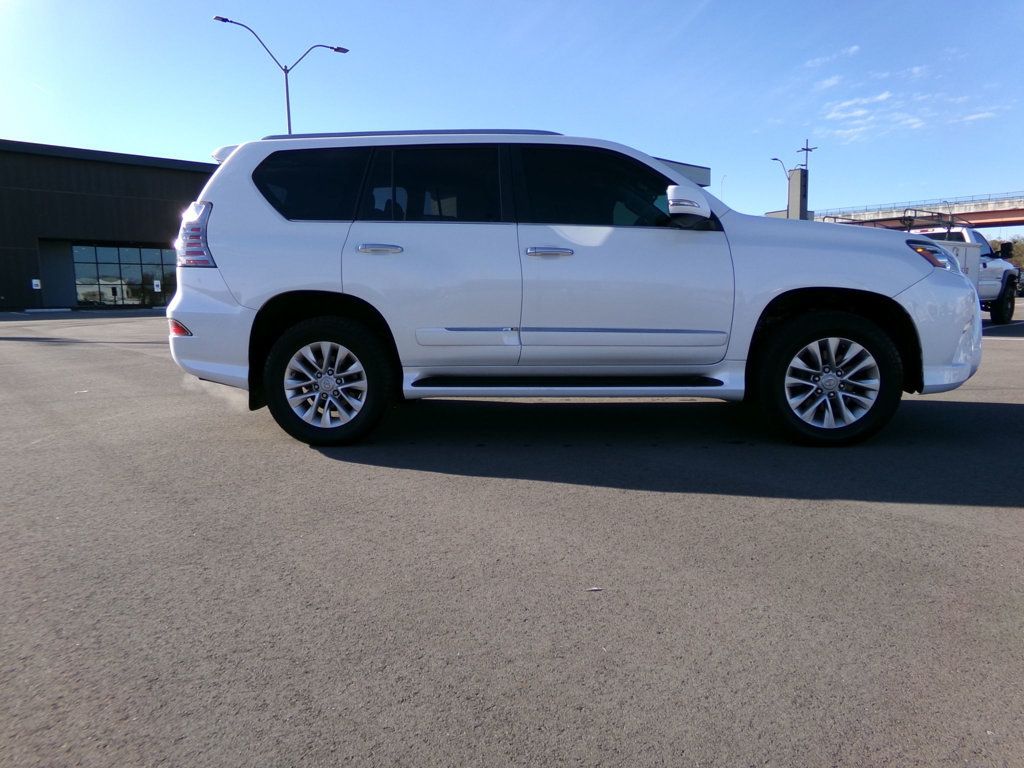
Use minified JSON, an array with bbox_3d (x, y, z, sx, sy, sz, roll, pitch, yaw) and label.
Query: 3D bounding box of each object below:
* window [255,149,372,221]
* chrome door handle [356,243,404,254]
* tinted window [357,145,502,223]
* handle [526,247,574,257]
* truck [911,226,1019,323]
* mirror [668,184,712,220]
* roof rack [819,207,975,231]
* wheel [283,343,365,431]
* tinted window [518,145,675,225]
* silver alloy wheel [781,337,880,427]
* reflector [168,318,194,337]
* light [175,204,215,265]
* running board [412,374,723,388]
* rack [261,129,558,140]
[{"bbox_3d":[-1.131,-1.126,4.015,0.683,0.435,0.060,0,-10,5],"label":"window"},{"bbox_3d":[-0.714,-0.739,3.887,0.251,0.054,0.055,0,8,5],"label":"chrome door handle"},{"bbox_3d":[-0.458,-1.119,3.981,0.820,0.450,0.060,0,-11,5],"label":"tinted window"},{"bbox_3d":[0.208,-0.715,3.840,0.260,0.050,0.050,0,7,5],"label":"handle"},{"bbox_3d":[8.156,-2.113,13.990,5.750,1.980,2.030,-8,10,-41],"label":"truck"},{"bbox_3d":[0.904,-0.939,3.653,0.200,0.180,0.250,0,7,5],"label":"mirror"},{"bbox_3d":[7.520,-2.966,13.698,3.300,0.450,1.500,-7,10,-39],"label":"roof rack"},{"bbox_3d":[-1.052,-0.007,4.148,0.490,0.490,0.200,0,7,5],"label":"wheel"},{"bbox_3d":[0.513,-1.082,3.881,0.979,0.486,0.070,0,-10,5],"label":"tinted window"},{"bbox_3d":[1.732,-0.017,3.906,0.490,0.490,0.200,0,8,5],"label":"silver alloy wheel"},{"bbox_3d":[-1.955,-0.338,4.221,0.140,0.100,0.150,-2,8,-9],"label":"reflector"},{"bbox_3d":[-1.814,-0.868,4.155,0.280,0.358,0.230,0,8,5],"label":"light"},{"bbox_3d":[0.296,-0.012,3.960,1.720,0.070,0.160,0,7,5],"label":"running board"},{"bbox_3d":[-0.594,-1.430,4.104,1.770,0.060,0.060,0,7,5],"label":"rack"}]

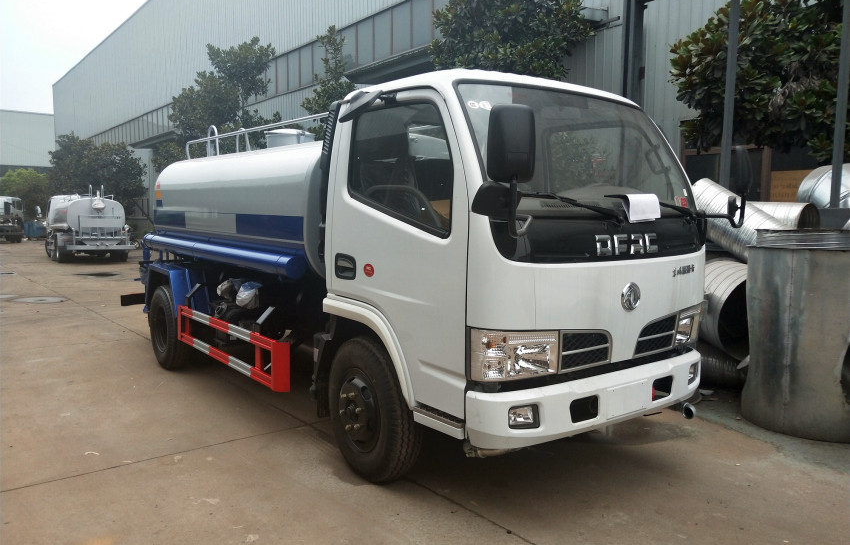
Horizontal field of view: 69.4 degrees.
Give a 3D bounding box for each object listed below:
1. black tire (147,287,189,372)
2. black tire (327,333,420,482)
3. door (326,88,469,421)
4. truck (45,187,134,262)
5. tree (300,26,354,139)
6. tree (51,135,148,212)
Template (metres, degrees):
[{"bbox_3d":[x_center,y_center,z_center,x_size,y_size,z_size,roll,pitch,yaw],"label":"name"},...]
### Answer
[{"bbox_3d":[-2.415,0.511,5.842,0.210,0.780,0.780,-2,6,-38],"label":"black tire"},{"bbox_3d":[-0.289,0.765,3.447,0.210,0.780,0.780,-1,5,-35],"label":"black tire"},{"bbox_3d":[-0.115,-0.136,2.998,0.170,1.480,1.140,-2,6,-38],"label":"door"},{"bbox_3d":[-11.082,-1.610,20.033,1.930,2.250,5.500,-2,6,-38],"label":"truck"},{"bbox_3d":[-2.083,-2.372,12.882,1.500,5.460,1.500,-2,6,-38],"label":"tree"},{"bbox_3d":[-16.143,-4.058,30.141,4.500,5.250,4.500,-2,6,-38],"label":"tree"}]

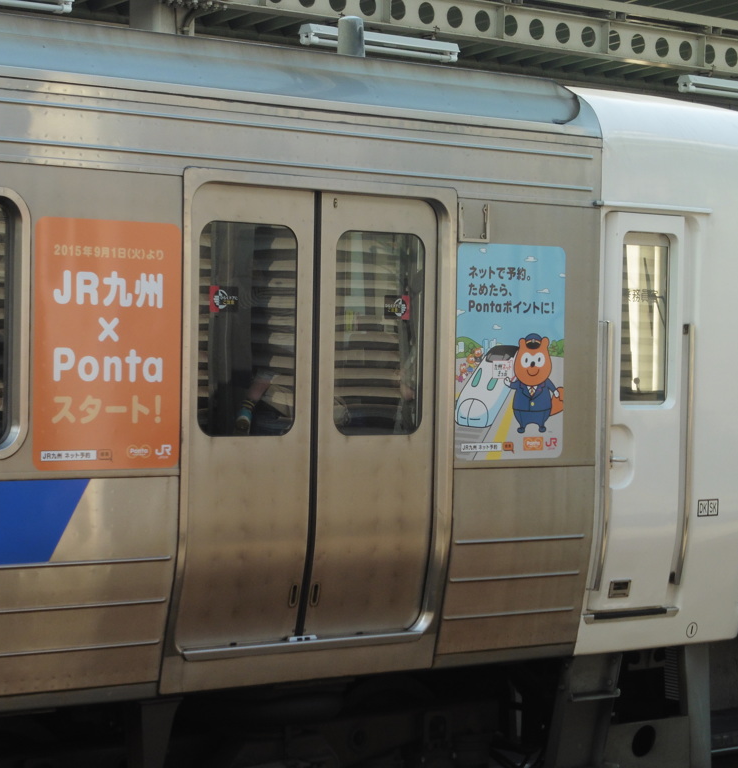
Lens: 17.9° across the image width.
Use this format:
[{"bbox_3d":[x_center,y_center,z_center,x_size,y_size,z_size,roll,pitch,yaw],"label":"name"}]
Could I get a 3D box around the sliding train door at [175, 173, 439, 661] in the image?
[{"bbox_3d":[-0.241,0.131,9.212,1.290,1.800,0.110,0,1,-40],"label":"sliding train door"}]

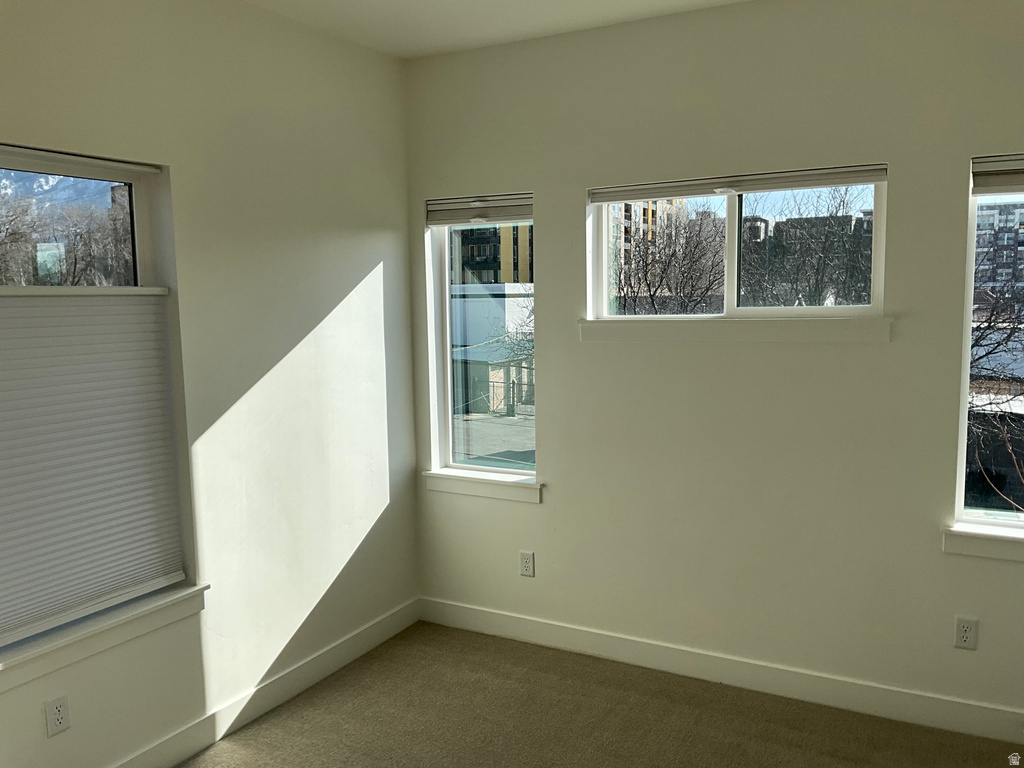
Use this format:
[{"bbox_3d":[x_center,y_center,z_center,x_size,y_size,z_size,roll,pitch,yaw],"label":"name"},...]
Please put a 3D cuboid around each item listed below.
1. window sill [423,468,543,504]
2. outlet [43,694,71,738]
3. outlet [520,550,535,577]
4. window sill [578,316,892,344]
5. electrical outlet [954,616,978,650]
[{"bbox_3d":[-0.127,0.481,4.080,0.645,0.093,0.107,3,8,29],"label":"window sill"},{"bbox_3d":[-1.386,1.012,2.619,0.010,0.116,0.072,3,8,29],"label":"outlet"},{"bbox_3d":[0.072,0.836,3.982,0.072,0.116,0.010,3,8,29],"label":"outlet"},{"bbox_3d":[0.858,-0.216,3.451,1.251,0.091,0.107,3,8,29],"label":"window sill"},{"bbox_3d":[1.654,0.908,3.122,0.072,0.116,0.010,3,8,29],"label":"electrical outlet"}]

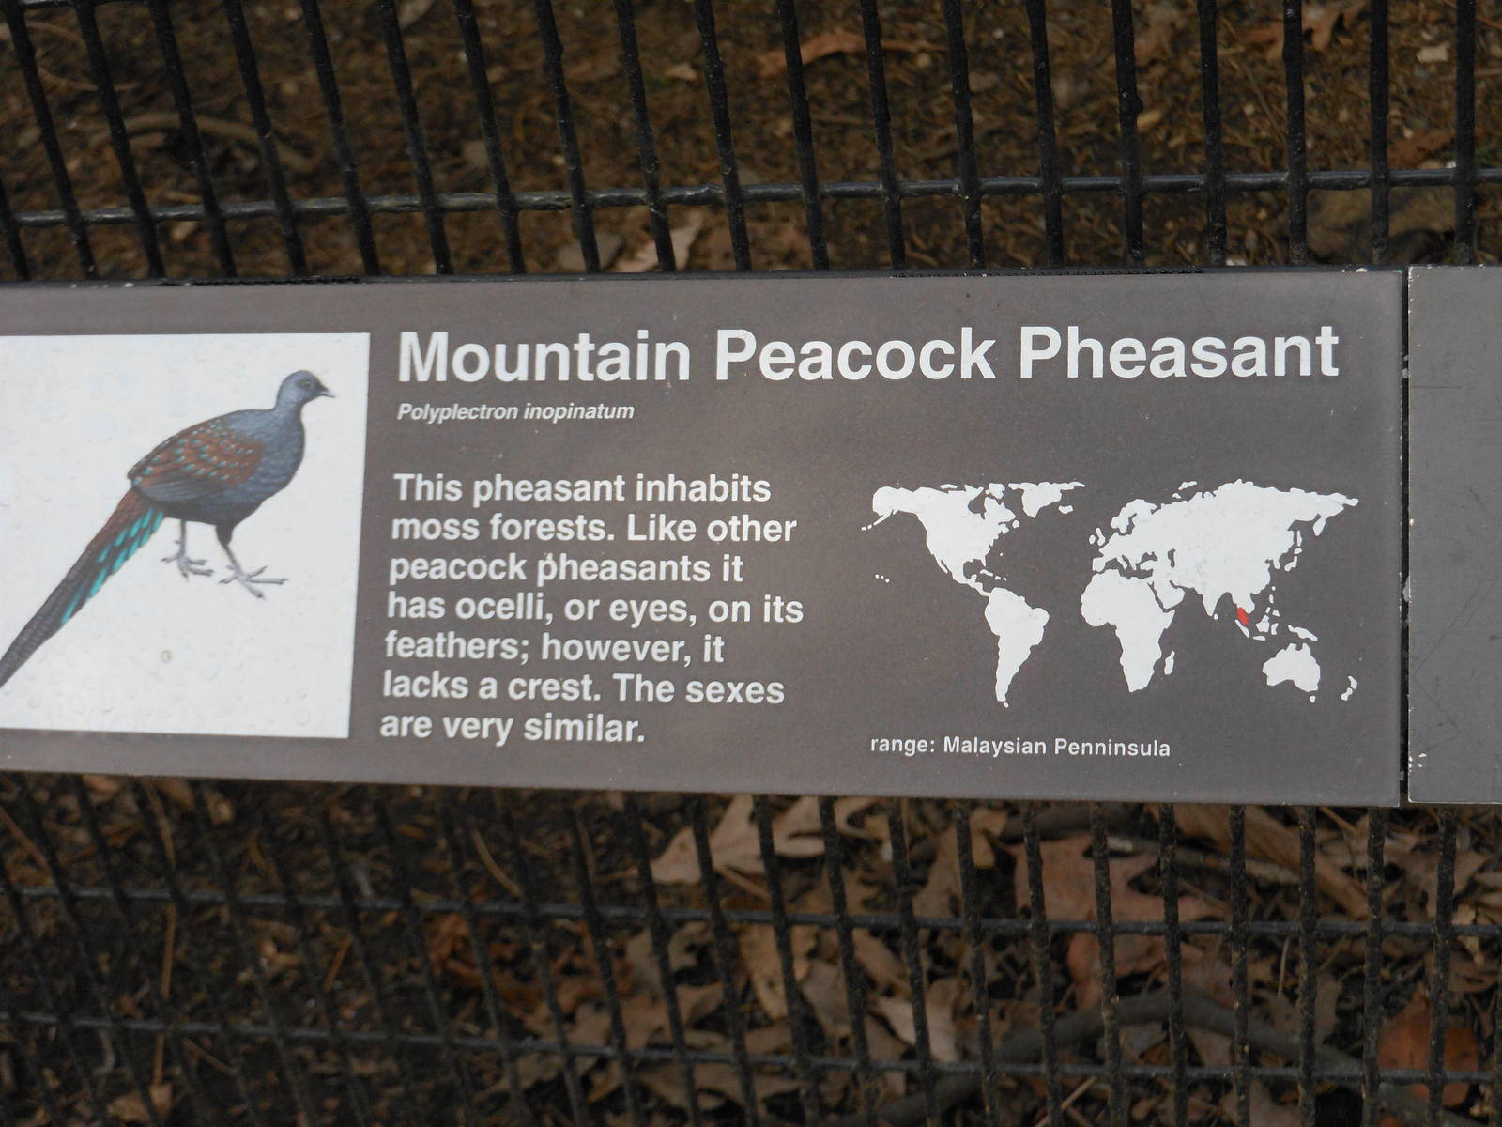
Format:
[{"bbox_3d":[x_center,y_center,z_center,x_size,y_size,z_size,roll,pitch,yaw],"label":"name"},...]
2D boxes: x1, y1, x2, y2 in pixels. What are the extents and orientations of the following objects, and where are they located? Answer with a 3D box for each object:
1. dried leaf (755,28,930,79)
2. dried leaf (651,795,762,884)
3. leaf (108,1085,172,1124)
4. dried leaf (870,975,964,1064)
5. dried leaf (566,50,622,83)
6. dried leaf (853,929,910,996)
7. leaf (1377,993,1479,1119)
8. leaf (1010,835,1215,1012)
[{"bbox_3d":[0.085,-0.492,2.613,0.166,0.030,0.063,-8,36,2],"label":"dried leaf"},{"bbox_3d":[-0.028,0.172,1.749,0.070,0.025,0.081,-6,36,5],"label":"dried leaf"},{"bbox_3d":[-0.363,0.321,1.628,0.039,0.015,0.028,-2,37,10],"label":"leaf"},{"bbox_3d":[0.100,0.268,1.591,0.051,0.025,0.053,-10,36,-1],"label":"dried leaf"},{"bbox_3d":[-0.151,-0.485,2.667,0.064,0.015,0.043,-20,38,-14],"label":"dried leaf"},{"bbox_3d":[0.077,0.239,1.639,0.025,0.020,0.058,-25,39,-21],"label":"dried leaf"},{"bbox_3d":[0.382,0.275,1.526,0.058,0.020,0.068,25,48,37],"label":"leaf"},{"bbox_3d":[0.219,0.204,1.648,0.101,0.030,0.127,-19,37,-13],"label":"leaf"}]

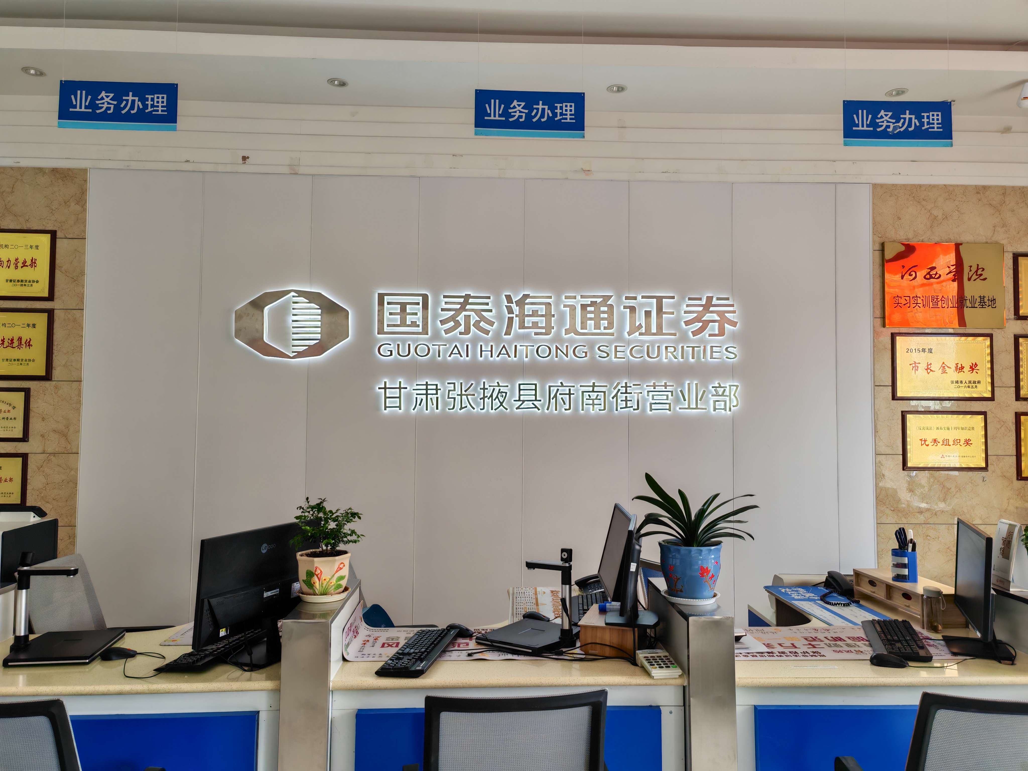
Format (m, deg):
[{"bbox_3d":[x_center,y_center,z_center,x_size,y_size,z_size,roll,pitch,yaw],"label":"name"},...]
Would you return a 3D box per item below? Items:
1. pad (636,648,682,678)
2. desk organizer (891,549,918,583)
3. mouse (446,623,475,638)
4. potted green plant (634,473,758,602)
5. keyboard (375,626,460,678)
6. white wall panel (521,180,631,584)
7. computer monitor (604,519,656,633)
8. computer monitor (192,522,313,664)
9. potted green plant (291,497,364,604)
[{"bbox_3d":[0.434,0.832,2.398,0.093,0.042,0.165,1,-3,-6],"label":"pad"},{"bbox_3d":[1.540,0.714,3.179,0.085,0.120,0.100,0,-3,3],"label":"desk organizer"},{"bbox_3d":[-0.191,0.849,2.796,0.110,0.038,0.062,-1,-3,17],"label":"mouse"},{"bbox_3d":[0.594,0.500,2.637,0.405,0.400,0.310,0,-3,-2],"label":"potted green plant"},{"bbox_3d":[-0.293,0.838,2.539,0.145,0.034,0.450,0,-3,8],"label":"keyboard"},{"bbox_3d":[0.362,0.202,4.631,0.610,2.800,0.030,0,-3,-2],"label":"white wall panel"},{"bbox_3d":[0.383,0.609,2.638,0.180,0.325,0.430,0,-3,11],"label":"computer monitor"},{"bbox_3d":[-0.789,0.652,2.544,0.190,0.405,0.555,-1,-3,21],"label":"computer monitor"},{"bbox_3d":[-0.609,0.526,2.613,0.242,0.330,0.225,0,-3,-2],"label":"potted green plant"}]

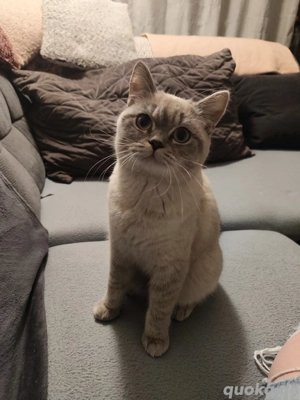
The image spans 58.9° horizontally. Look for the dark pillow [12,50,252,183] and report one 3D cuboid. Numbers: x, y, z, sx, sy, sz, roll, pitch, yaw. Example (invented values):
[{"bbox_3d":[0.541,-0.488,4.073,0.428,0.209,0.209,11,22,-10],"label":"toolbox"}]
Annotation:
[{"bbox_3d":[0.005,-0.325,0.985,0.790,0.420,0.200,-11,0,-16],"label":"dark pillow"}]

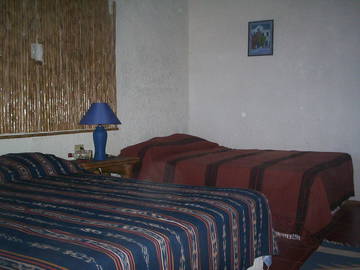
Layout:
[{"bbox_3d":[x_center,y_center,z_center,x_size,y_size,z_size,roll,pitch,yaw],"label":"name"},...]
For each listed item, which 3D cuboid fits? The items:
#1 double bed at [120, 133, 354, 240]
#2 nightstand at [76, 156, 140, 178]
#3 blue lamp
[{"bbox_3d":[0.592,0.384,4.058,2.000,0.730,1.380,2,5,29],"label":"double bed"},{"bbox_3d":[-0.720,0.529,3.537,0.380,0.600,0.640,2,5,29],"label":"nightstand"},{"bbox_3d":[-0.688,-0.028,3.420,0.355,0.497,0.355,0,4,0],"label":"blue lamp"}]

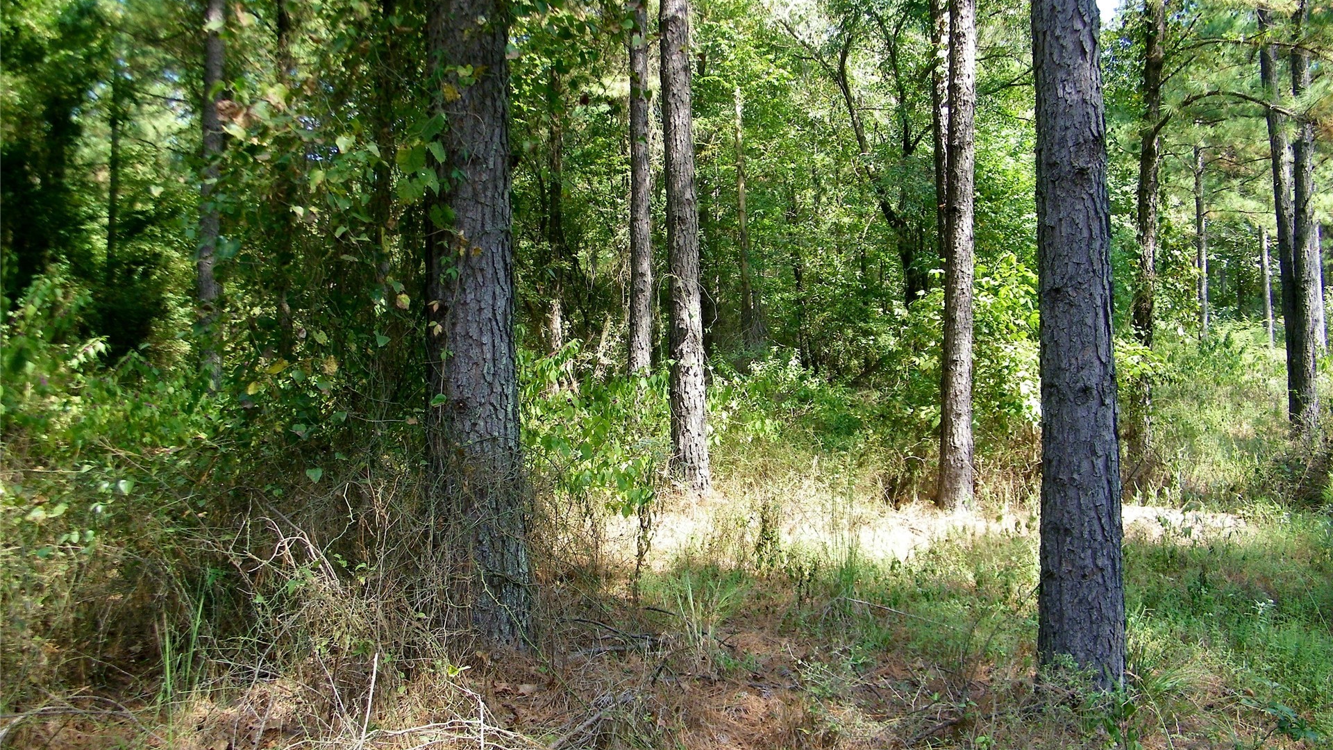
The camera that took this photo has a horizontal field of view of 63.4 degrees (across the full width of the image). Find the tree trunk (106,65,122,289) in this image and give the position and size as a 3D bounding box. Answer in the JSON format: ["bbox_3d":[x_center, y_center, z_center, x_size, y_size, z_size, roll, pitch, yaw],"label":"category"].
[{"bbox_3d":[-11.272,-4.037,22.000,0.190,4.700,0.190,3,2,0],"label":"tree trunk"}]

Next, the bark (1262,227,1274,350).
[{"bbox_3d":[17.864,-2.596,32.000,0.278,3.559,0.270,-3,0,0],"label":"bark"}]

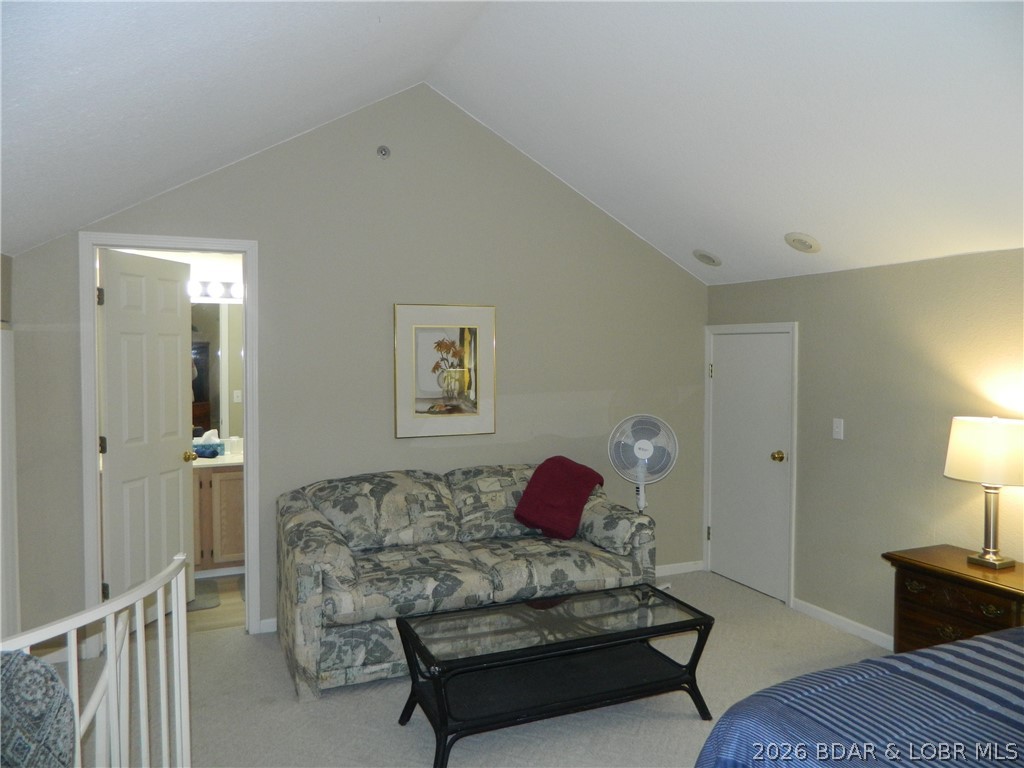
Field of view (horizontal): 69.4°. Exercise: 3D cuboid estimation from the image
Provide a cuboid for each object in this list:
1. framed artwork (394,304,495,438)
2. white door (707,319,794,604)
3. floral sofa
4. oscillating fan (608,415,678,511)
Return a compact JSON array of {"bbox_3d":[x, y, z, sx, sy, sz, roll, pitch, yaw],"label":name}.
[{"bbox_3d":[-0.385,-0.076,4.382,0.620,0.772,0.030,-1,3,-23],"label":"framed artwork"},{"bbox_3d":[1.550,0.477,4.851,0.060,1.710,0.820,-1,3,-23],"label":"white door"},{"bbox_3d":[-0.231,0.926,4.009,1.920,0.880,0.830,-1,3,-23],"label":"floral sofa"},{"bbox_3d":[0.825,0.769,4.663,0.460,1.150,0.430,1,3,10],"label":"oscillating fan"}]

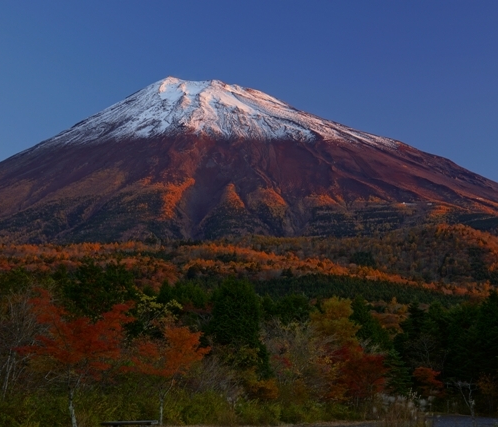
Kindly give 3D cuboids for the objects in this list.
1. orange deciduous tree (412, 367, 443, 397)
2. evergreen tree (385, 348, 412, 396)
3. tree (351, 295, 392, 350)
[{"bbox_3d":[10.528,10.176,73.000,1.818,2.405,1.818,0,-10,0],"label":"orange deciduous tree"},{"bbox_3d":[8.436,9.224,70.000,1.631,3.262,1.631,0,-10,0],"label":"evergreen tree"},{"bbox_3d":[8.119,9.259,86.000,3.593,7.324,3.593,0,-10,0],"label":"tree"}]

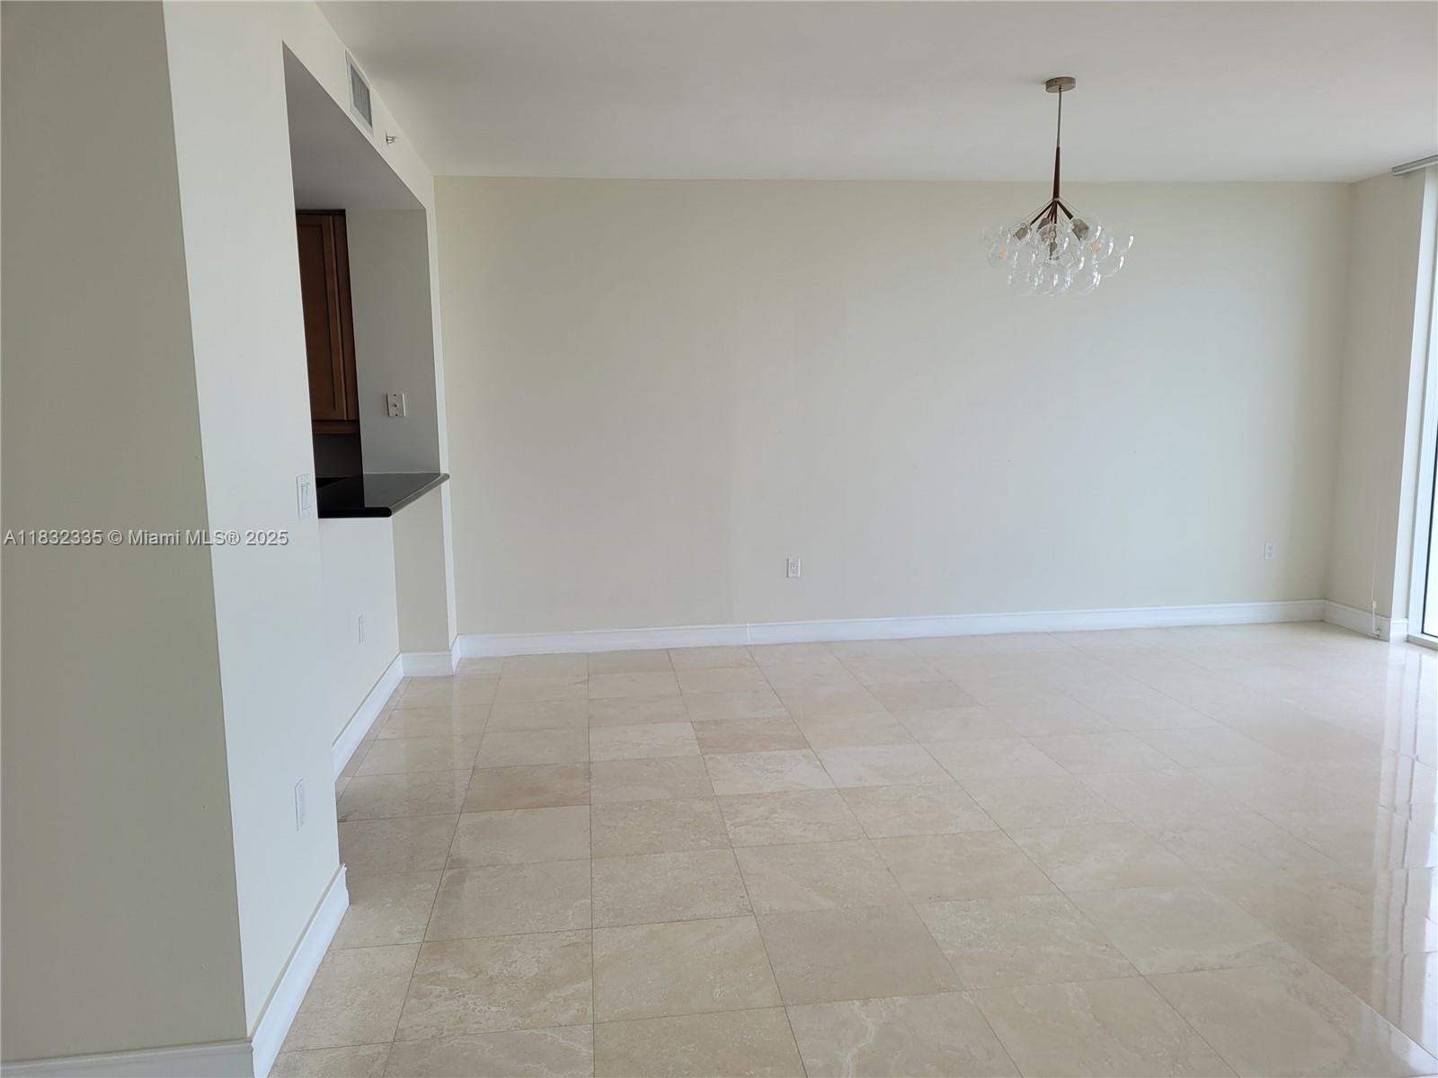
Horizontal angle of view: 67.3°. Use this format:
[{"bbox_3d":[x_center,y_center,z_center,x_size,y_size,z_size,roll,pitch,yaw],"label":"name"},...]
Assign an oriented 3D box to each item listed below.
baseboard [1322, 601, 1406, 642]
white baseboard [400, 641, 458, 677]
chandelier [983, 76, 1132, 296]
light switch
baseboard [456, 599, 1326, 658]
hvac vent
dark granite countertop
[{"bbox_3d":[3.787,0.479,6.362,0.105,0.130,0.599,-2,8,-7],"label":"baseboard"},{"bbox_3d":[-1.557,0.642,5.874,0.268,0.128,0.366,-2,8,-7],"label":"white baseboard"},{"bbox_3d":[1.314,-1.349,4.178,0.600,0.800,0.600,-2,8,-7],"label":"chandelier"},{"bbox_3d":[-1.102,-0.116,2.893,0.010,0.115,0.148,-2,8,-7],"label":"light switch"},{"bbox_3d":[1.130,0.524,6.379,5.207,0.128,0.018,-2,8,-7],"label":"baseboard"},{"bbox_3d":[-1.260,-1.569,3.834,0.018,0.185,0.425,-2,8,-7],"label":"hvac vent"},{"bbox_3d":[-1.517,-0.201,4.707,0.482,0.040,1.746,-2,8,-7],"label":"dark granite countertop"}]

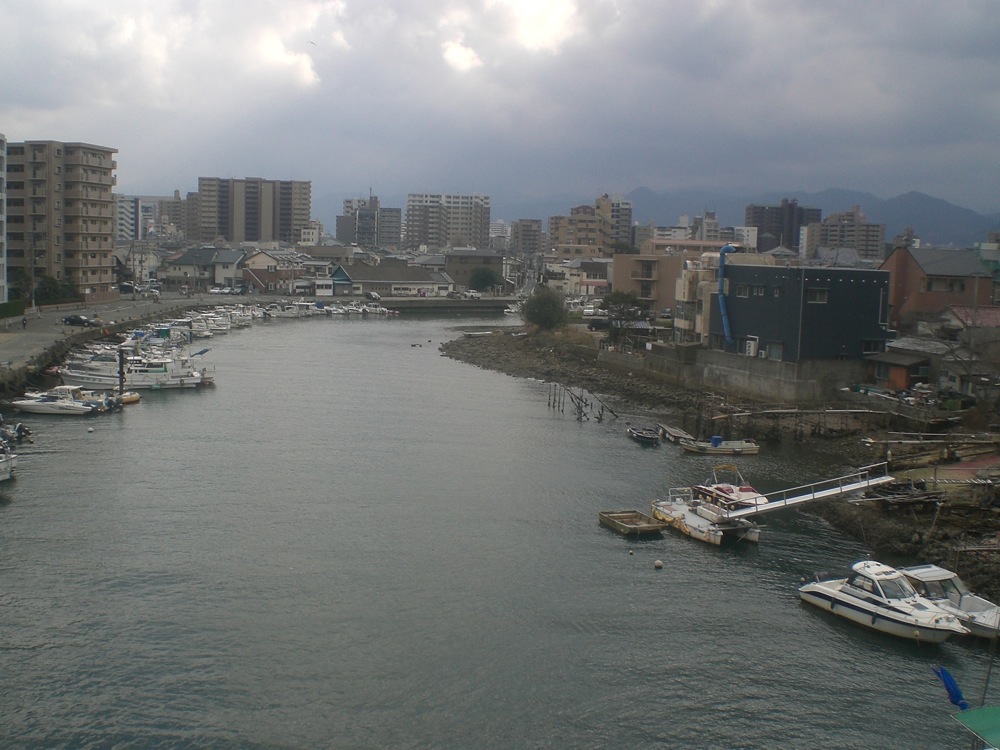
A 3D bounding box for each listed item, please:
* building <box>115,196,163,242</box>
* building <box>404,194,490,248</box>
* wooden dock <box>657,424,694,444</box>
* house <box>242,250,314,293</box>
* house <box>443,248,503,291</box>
[{"bbox_3d":[-185.757,-76.041,565.776,22.000,32.130,16.000,3,7,12],"label":"building"},{"bbox_3d":[-29.226,-79.652,617.000,45.500,42.500,14.000,2,6,-1],"label":"building"},{"bbox_3d":[12.300,4.173,76.915,1.850,0.550,4.900,1,6,-4],"label":"wooden dock"},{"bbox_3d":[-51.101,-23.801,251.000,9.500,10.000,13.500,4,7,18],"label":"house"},{"bbox_3d":[-6.976,-27.007,289.000,14.600,10.800,10.000,2,6,-1],"label":"house"}]

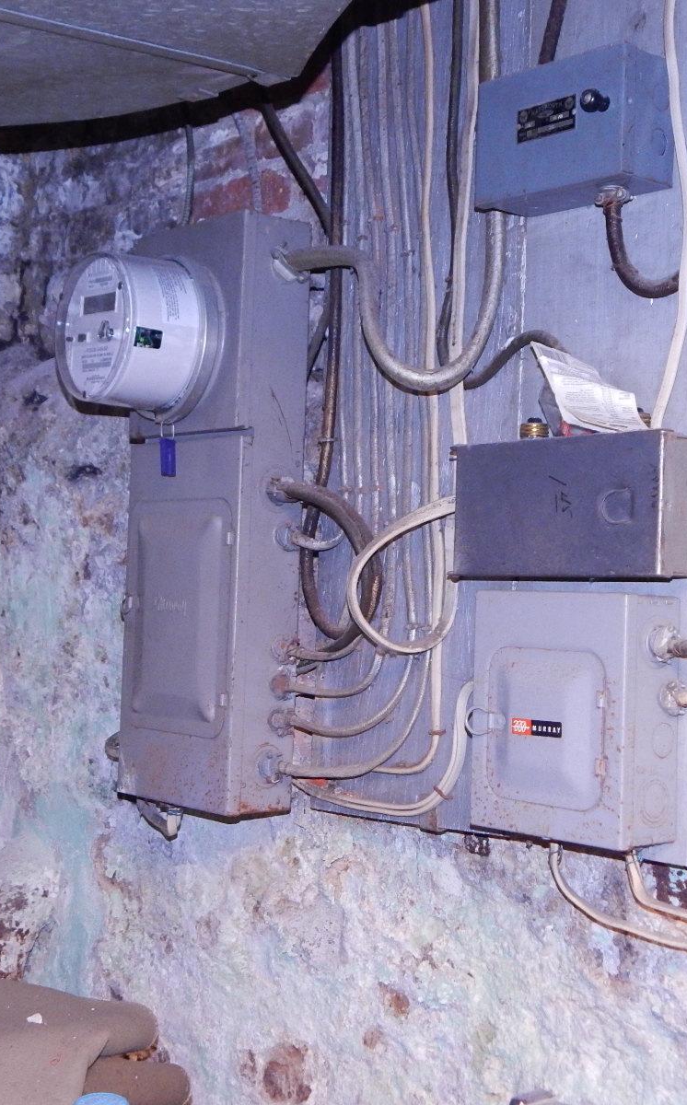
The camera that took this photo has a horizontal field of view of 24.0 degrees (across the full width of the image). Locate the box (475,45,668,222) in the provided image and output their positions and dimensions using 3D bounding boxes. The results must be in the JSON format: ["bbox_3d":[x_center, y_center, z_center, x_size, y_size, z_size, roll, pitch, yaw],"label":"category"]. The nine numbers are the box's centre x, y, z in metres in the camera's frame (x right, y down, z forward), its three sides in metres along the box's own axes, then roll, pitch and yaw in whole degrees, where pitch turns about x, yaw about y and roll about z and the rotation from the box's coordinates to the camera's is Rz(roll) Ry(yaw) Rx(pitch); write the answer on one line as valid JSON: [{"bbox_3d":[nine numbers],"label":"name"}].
[{"bbox_3d":[0.217,-0.395,1.530,0.072,0.119,0.178,3,-2,-41],"label":"box"}]

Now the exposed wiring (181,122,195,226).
[{"bbox_3d":[-0.197,-0.481,2.056,0.015,0.135,0.016,2,-1,0],"label":"exposed wiring"}]

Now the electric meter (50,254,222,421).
[{"bbox_3d":[-0.243,-0.260,1.894,0.130,0.187,0.187,3,-2,-41],"label":"electric meter"}]

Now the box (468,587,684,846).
[{"bbox_3d":[0.213,0.150,1.500,0.077,0.221,0.182,3,-2,-41],"label":"box"}]

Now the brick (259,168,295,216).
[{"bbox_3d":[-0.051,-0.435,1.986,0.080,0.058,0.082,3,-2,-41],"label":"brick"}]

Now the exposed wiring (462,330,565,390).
[{"bbox_3d":[0.170,-0.194,1.619,0.029,0.050,0.141,3,-2,-41],"label":"exposed wiring"}]

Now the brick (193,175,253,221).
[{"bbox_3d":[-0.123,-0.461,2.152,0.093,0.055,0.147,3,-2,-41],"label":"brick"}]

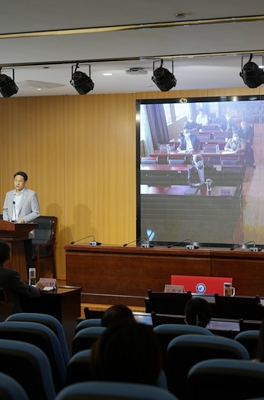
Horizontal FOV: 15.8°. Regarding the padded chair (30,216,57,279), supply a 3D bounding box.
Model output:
[{"bbox_3d":[-1.609,0.757,15.096,0.610,1.030,0.650,1,2,25],"label":"padded chair"}]

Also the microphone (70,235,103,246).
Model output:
[{"bbox_3d":[-0.646,0.556,13.050,0.420,0.150,0.170,1,2,25],"label":"microphone"}]

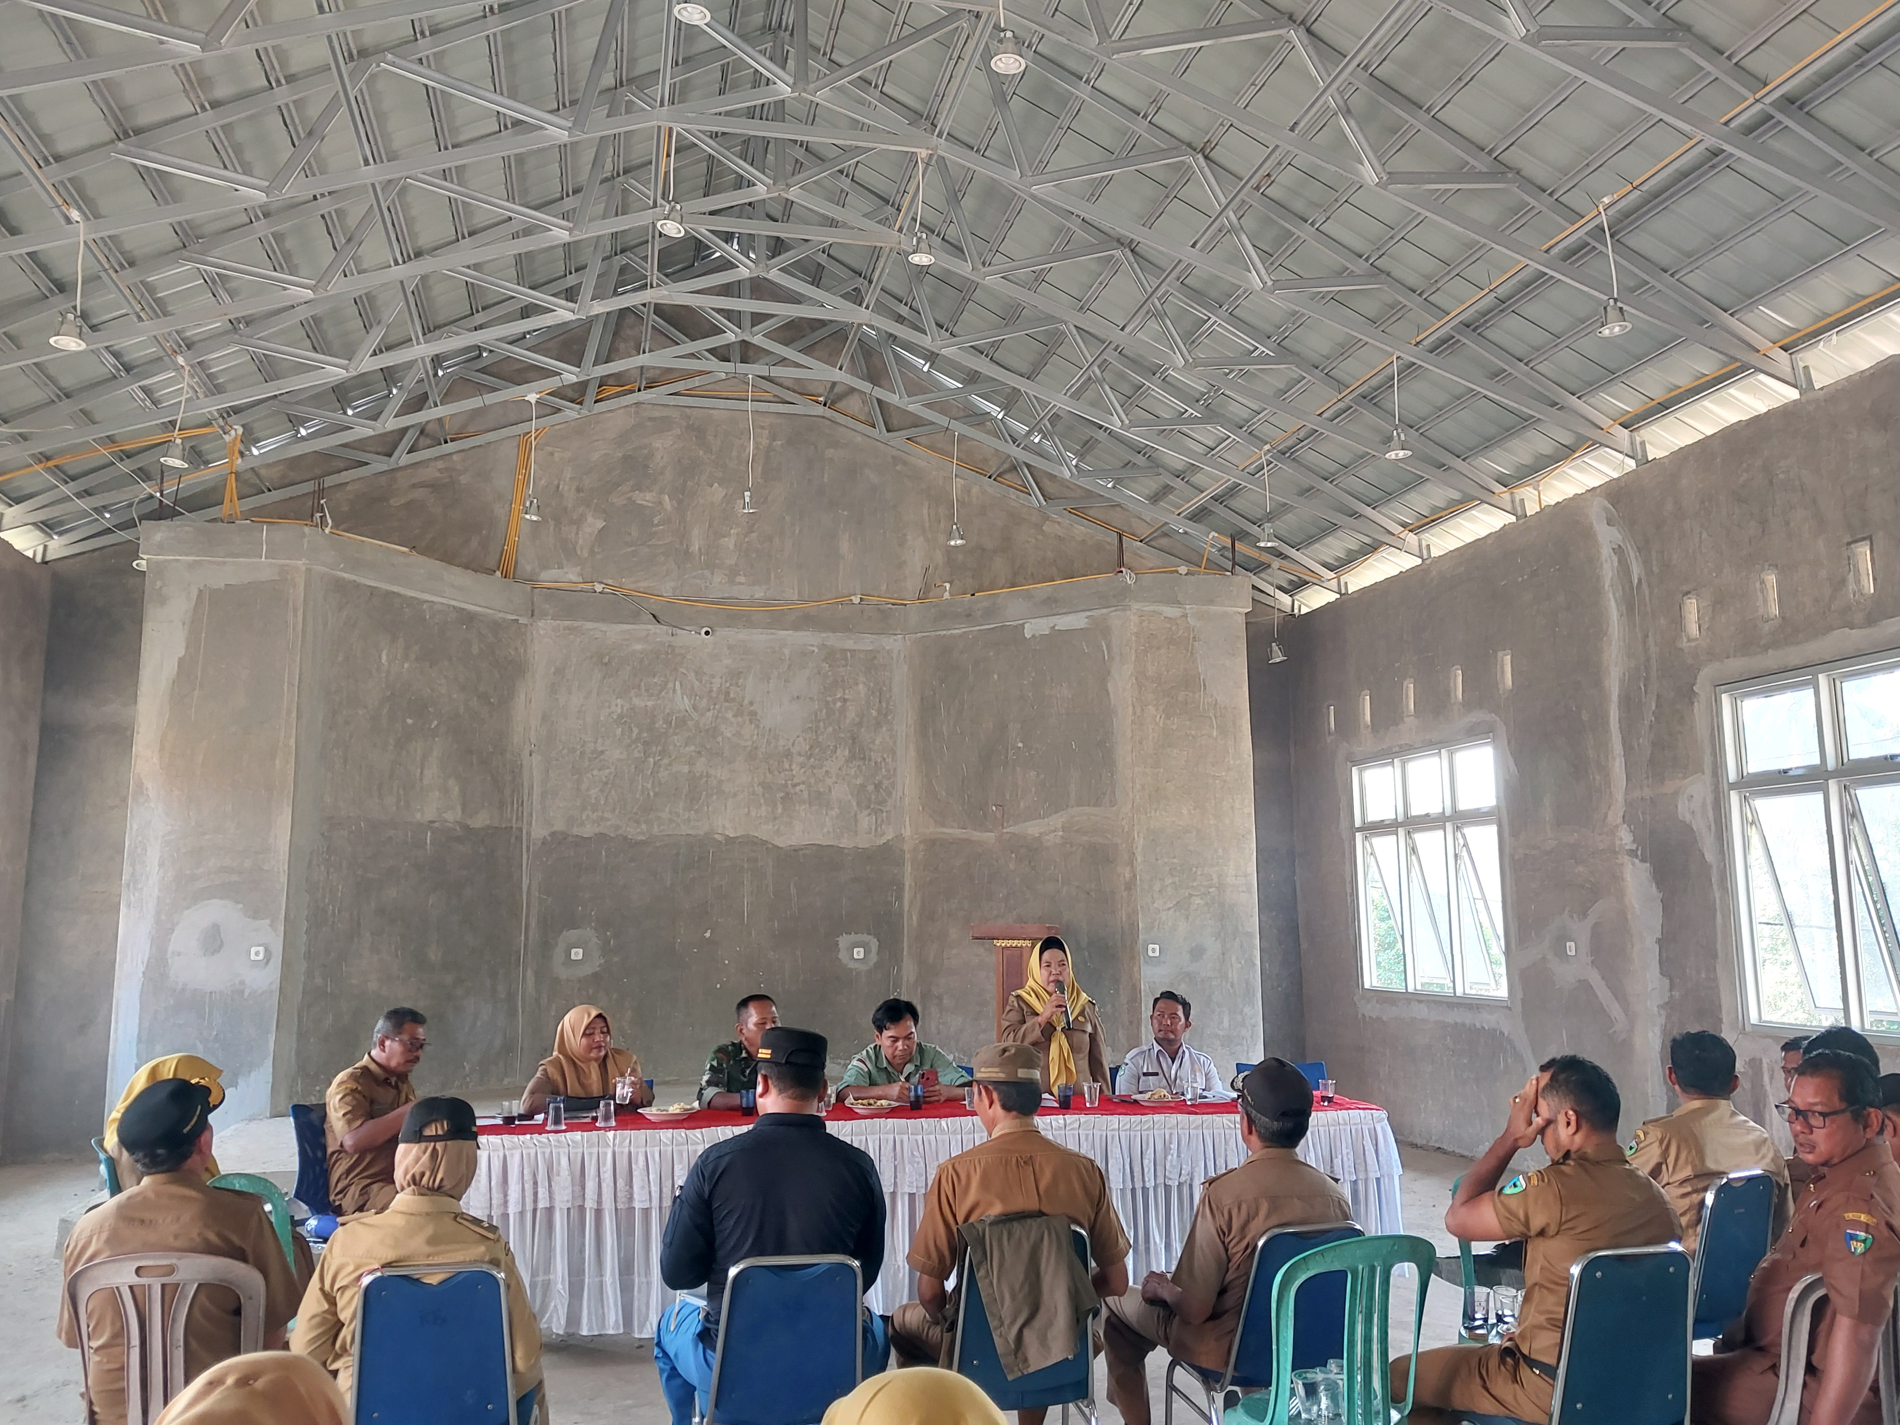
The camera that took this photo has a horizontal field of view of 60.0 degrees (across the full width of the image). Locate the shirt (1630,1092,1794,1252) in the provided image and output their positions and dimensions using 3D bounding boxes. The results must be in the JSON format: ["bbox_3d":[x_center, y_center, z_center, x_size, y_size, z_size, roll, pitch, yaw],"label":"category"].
[{"bbox_3d":[2.200,1.410,4.820,0.480,0.600,0.300,1,-8,-7],"label":"shirt"}]

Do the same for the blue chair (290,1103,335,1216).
[{"bbox_3d":[-2.470,2.050,6.880,0.520,0.840,0.440,0,-8,-3],"label":"blue chair"}]

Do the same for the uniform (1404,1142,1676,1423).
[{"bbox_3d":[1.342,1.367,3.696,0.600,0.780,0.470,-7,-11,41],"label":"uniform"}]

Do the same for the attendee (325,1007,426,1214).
[{"bbox_3d":[-2.093,1.833,6.514,0.800,1.270,0.520,0,-8,-4],"label":"attendee"}]

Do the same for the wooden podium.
[{"bbox_3d":[0.415,1.920,10.100,0.560,1.180,0.450,1,-8,-9],"label":"wooden podium"}]

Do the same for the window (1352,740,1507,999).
[{"bbox_3d":[3.302,1.106,11.400,0.120,1.720,1.800,2,-8,-14],"label":"window"}]

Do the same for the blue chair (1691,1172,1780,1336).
[{"bbox_3d":[2.177,1.799,4.902,0.440,0.870,0.520,3,-8,-25],"label":"blue chair"}]

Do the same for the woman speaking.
[{"bbox_3d":[0.494,1.817,7.713,0.500,1.530,0.360,1,-8,-6],"label":"woman speaking"}]

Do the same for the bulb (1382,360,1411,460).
[{"bbox_3d":[2.334,-1.582,8.600,0.145,0.510,0.145,0,-8,0],"label":"bulb"}]

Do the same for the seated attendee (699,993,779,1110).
[{"bbox_3d":[-0.872,1.905,7.160,0.520,1.290,0.750,1,-8,-11],"label":"seated attendee"}]

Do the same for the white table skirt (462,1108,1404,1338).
[{"bbox_3d":[-0.042,2.045,6.874,3.720,0.750,0.780,1,-8,-8],"label":"white table skirt"}]

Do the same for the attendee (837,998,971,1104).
[{"bbox_3d":[-0.202,1.896,7.379,0.580,1.220,0.750,1,-8,-6],"label":"attendee"}]

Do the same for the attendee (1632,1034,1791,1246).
[{"bbox_3d":[2.170,1.570,4.930,0.520,1.300,0.780,1,-8,-9],"label":"attendee"}]

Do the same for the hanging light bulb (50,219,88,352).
[{"bbox_3d":[-3.799,-1.850,7.100,0.160,0.570,0.160,2,-8,-14],"label":"hanging light bulb"}]

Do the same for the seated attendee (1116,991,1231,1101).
[{"bbox_3d":[1.080,1.980,7.800,0.500,1.280,0.760,0,-8,0],"label":"seated attendee"}]

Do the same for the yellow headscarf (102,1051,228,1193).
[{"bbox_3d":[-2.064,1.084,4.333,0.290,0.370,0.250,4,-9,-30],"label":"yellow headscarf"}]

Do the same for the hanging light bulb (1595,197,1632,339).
[{"bbox_3d":[2.475,-1.658,6.140,0.130,0.550,0.130,1,-8,-12],"label":"hanging light bulb"}]

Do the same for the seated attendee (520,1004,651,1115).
[{"bbox_3d":[-1.601,1.898,7.195,0.570,1.220,0.720,2,-8,-15],"label":"seated attendee"}]

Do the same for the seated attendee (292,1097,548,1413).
[{"bbox_3d":[-1.214,1.499,3.885,0.540,1.220,0.800,1,-8,-7],"label":"seated attendee"}]

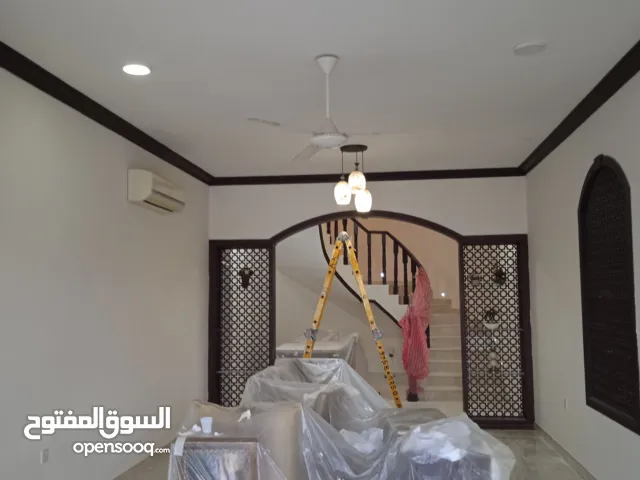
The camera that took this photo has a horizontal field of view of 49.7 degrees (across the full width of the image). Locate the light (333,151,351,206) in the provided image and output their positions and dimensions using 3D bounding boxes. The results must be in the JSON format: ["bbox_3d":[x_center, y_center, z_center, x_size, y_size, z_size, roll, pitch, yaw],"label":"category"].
[{"bbox_3d":[0.229,-0.620,6.931,0.172,0.545,0.172,-1,-5,6],"label":"light"}]

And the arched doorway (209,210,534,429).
[{"bbox_3d":[0.564,0.966,8.504,3.923,2.650,0.220,-1,-5,6],"label":"arched doorway"}]

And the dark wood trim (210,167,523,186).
[{"bbox_3d":[0.532,-0.775,8.521,3.923,0.092,0.097,-1,-5,6],"label":"dark wood trim"}]

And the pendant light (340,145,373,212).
[{"bbox_3d":[0.360,-0.603,6.960,0.336,0.679,0.332,-1,-5,6],"label":"pendant light"}]

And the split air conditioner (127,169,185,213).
[{"bbox_3d":[-1.540,-0.452,6.595,0.226,0.285,0.964,-1,-5,6],"label":"split air conditioner"}]

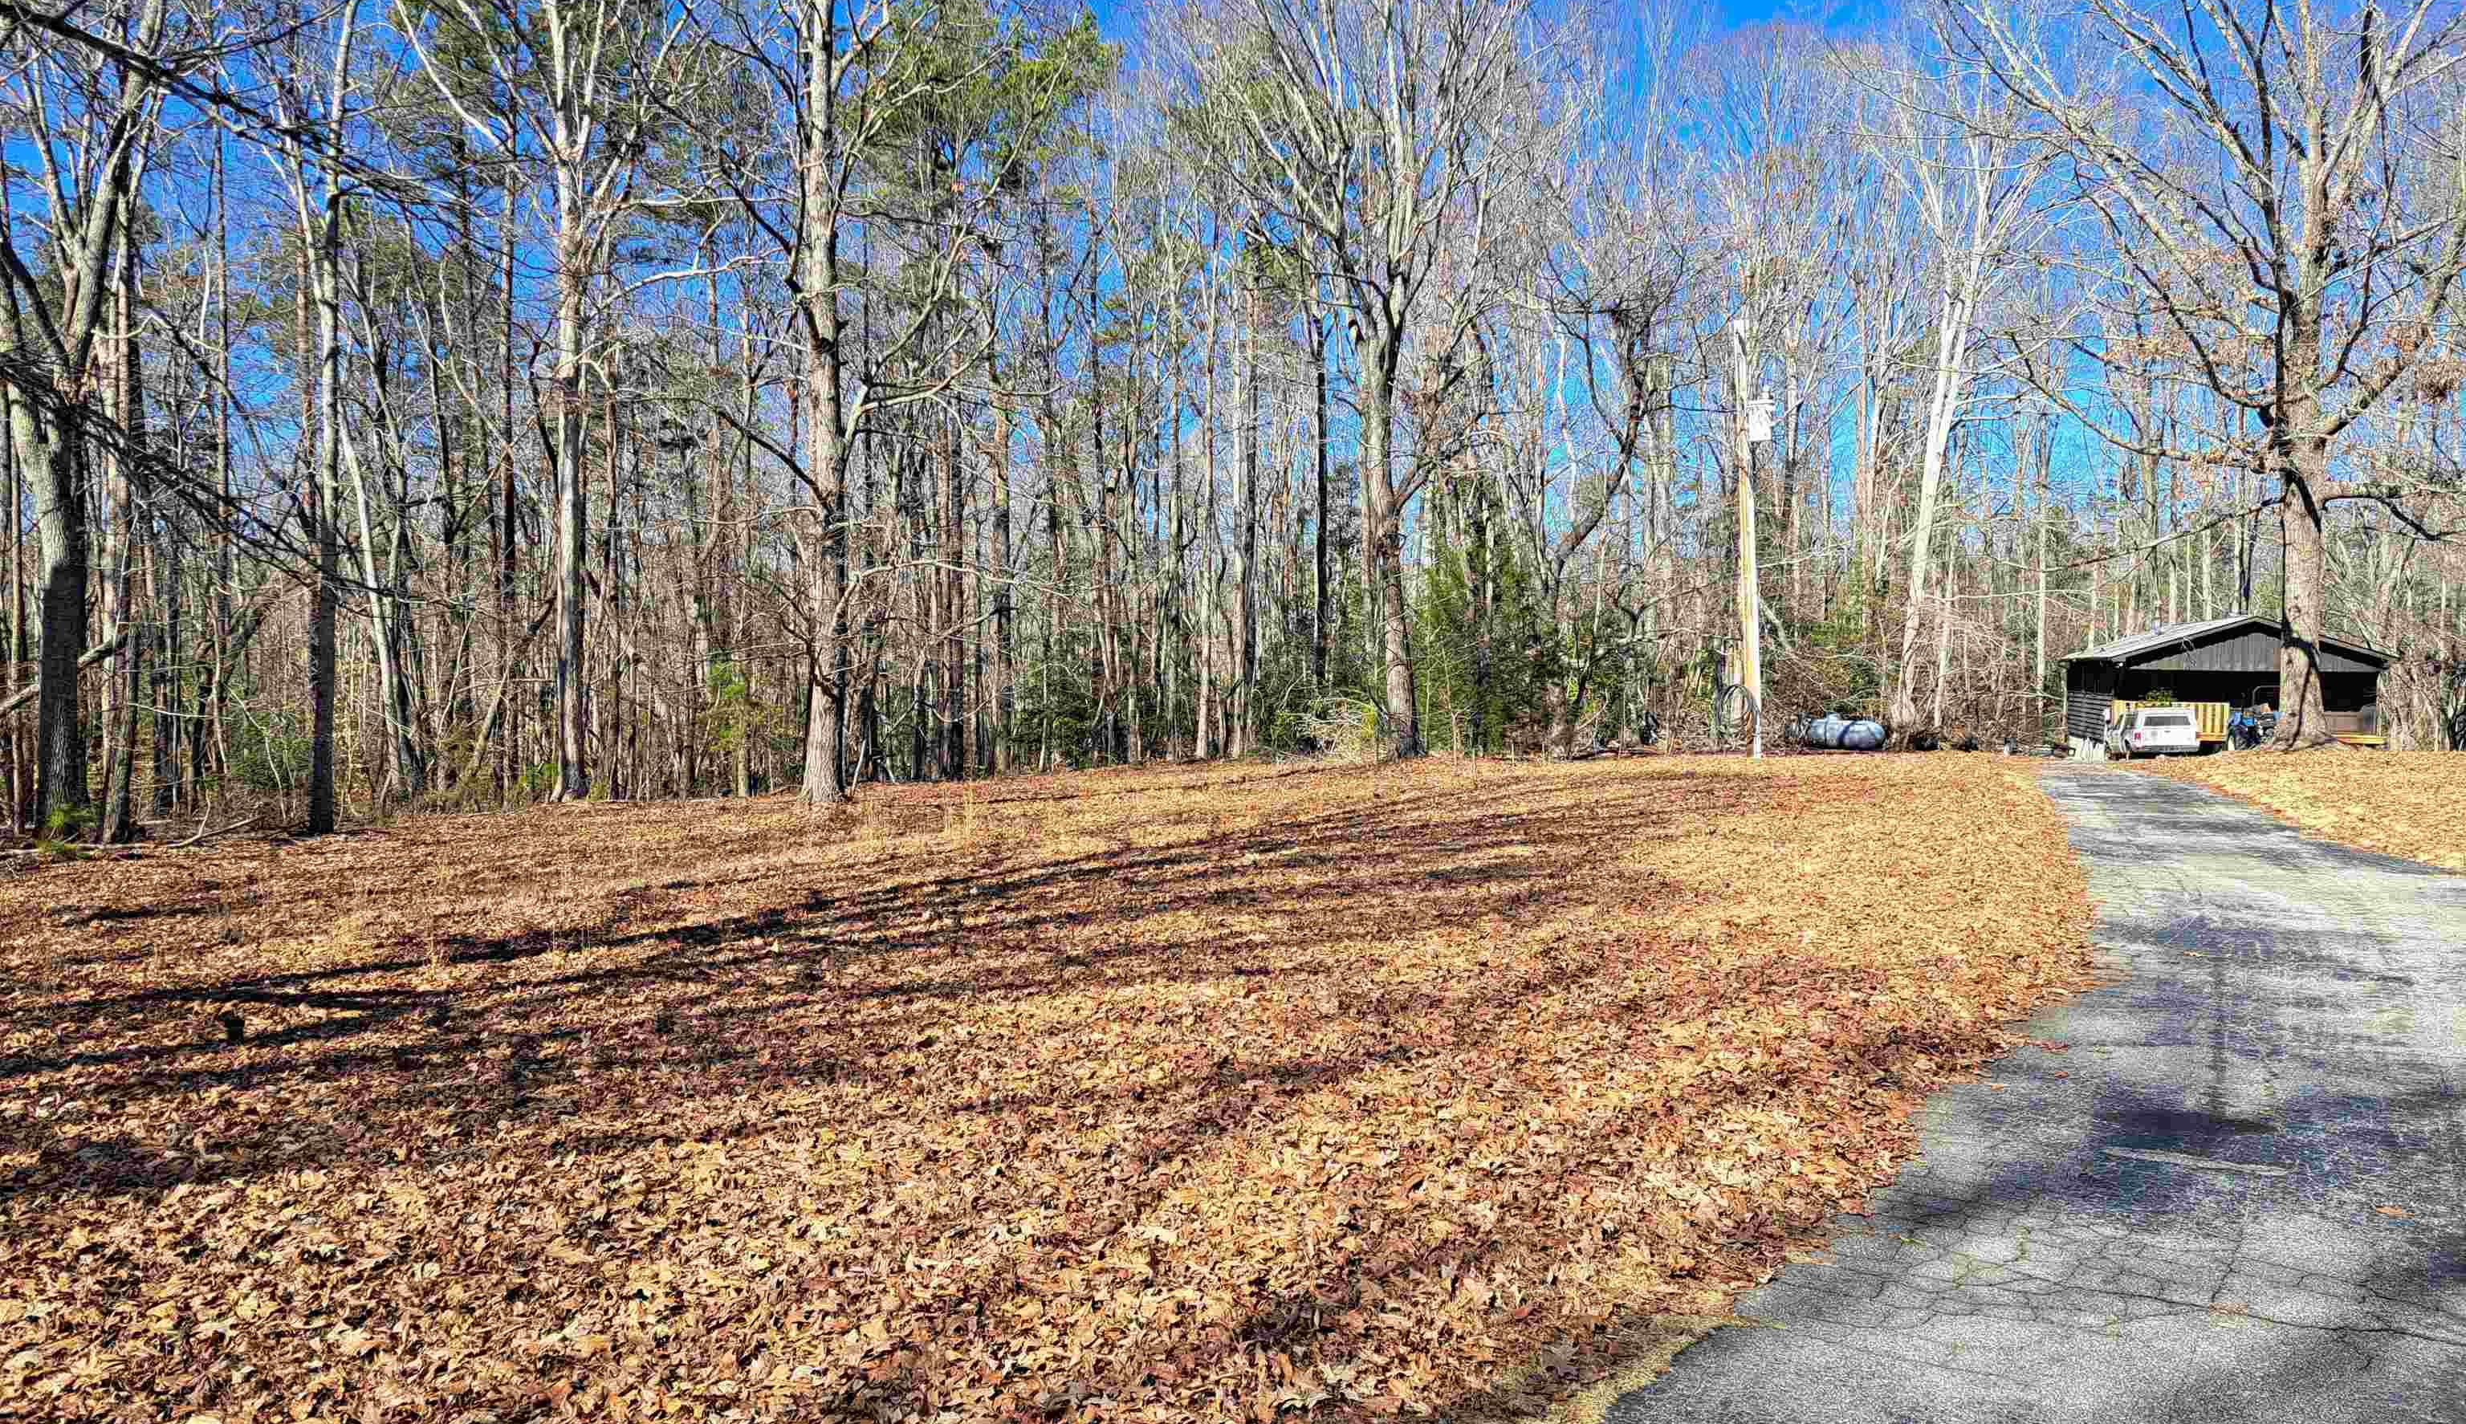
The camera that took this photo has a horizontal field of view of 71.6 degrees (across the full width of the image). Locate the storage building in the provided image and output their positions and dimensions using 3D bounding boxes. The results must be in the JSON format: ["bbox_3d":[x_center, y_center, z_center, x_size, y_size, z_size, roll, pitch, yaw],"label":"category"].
[{"bbox_3d":[34.100,-0.800,59.200,8.400,4.600,8.800,0,2,15],"label":"storage building"}]

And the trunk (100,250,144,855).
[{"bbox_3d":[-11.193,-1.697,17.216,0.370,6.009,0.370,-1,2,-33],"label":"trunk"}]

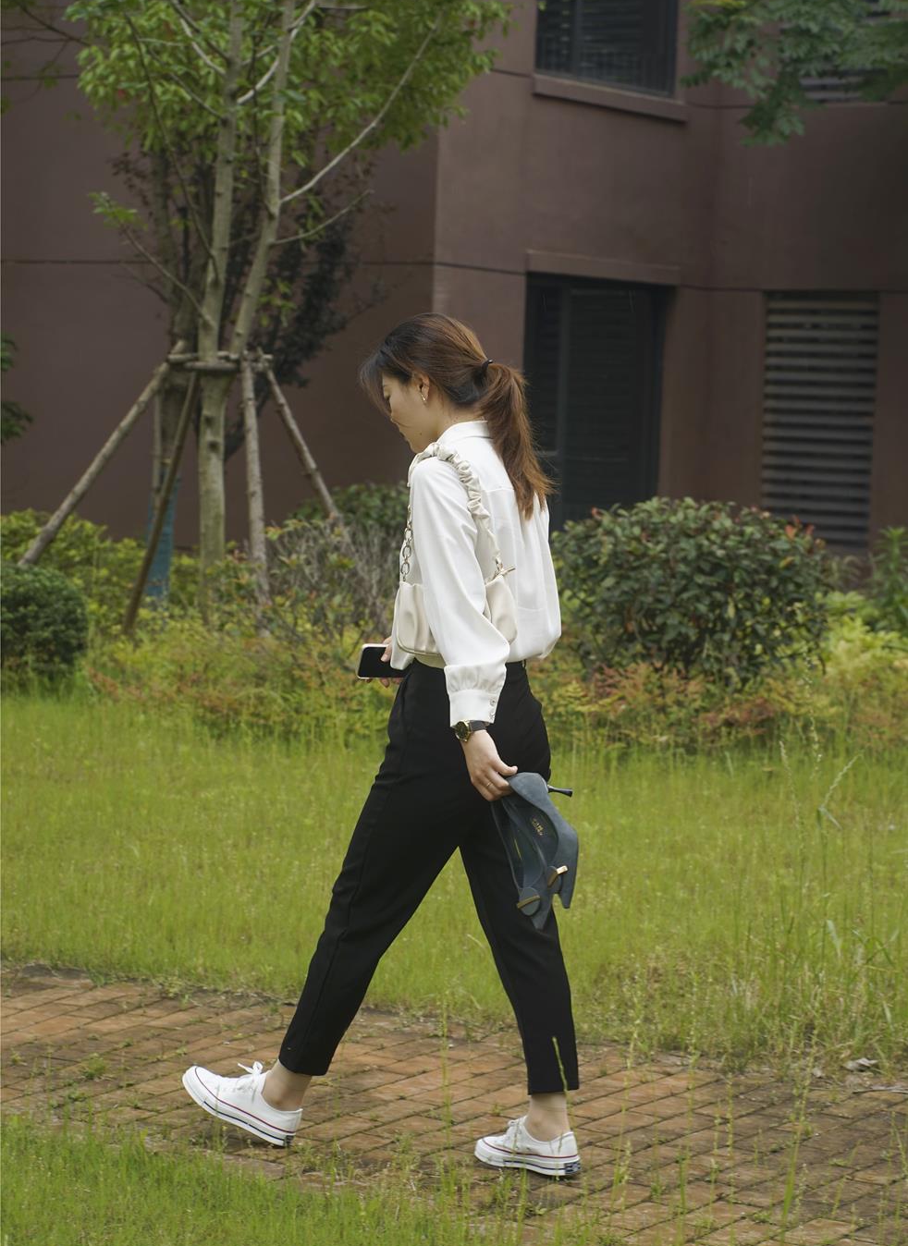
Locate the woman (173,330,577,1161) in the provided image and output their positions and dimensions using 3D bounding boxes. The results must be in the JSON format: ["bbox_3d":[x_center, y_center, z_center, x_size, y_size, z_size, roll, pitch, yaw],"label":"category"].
[{"bbox_3d":[-0.128,0.208,6.048,0.790,1.582,0.490,4,4,27],"label":"woman"}]

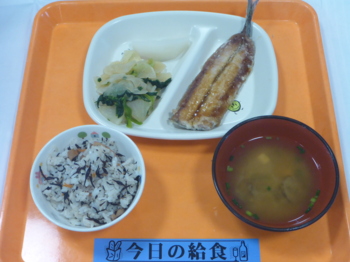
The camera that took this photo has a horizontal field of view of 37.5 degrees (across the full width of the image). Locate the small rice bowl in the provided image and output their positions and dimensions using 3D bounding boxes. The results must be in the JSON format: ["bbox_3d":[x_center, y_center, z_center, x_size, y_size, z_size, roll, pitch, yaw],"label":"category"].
[{"bbox_3d":[-0.080,0.054,0.500,0.106,0.054,0.106,0,62,0],"label":"small rice bowl"}]

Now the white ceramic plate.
[{"bbox_3d":[0.006,-0.060,0.577,0.213,0.024,0.170,3,62,1],"label":"white ceramic plate"}]

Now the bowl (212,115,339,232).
[{"bbox_3d":[0.091,0.051,0.495,0.114,0.066,0.114,0,62,0],"label":"bowl"}]

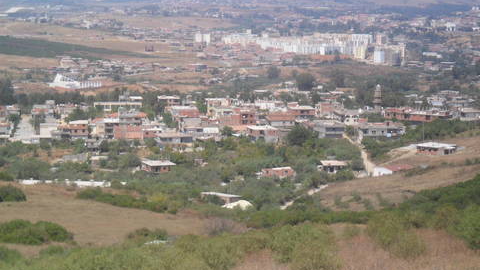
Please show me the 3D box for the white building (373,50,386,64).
[{"bbox_3d":[182.040,-102.438,1900.000,15.000,17.000,14.000,3,7,25],"label":"white building"}]

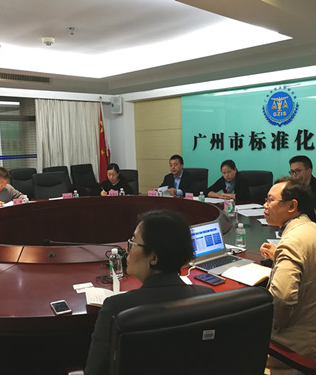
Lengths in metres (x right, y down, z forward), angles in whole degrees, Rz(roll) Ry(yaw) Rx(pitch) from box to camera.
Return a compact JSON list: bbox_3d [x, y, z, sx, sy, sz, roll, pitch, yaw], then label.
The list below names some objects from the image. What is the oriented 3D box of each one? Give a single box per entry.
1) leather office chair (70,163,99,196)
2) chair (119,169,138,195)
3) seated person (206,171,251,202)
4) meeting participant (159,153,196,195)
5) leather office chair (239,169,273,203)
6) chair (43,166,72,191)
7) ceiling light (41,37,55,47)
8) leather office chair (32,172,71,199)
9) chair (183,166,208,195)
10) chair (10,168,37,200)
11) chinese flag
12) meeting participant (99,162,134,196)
[{"bbox_3d":[-1.163,0.152,6.963,0.660,1.080,0.620,6,10,44],"label":"leather office chair"},{"bbox_3d":[-0.536,0.282,5.950,0.610,1.040,0.640,-1,7,3],"label":"chair"},{"bbox_3d":[0.961,0.244,5.115,0.560,1.240,0.740,5,9,41],"label":"seated person"},{"bbox_3d":[0.253,0.237,5.121,0.550,1.300,0.750,2,8,25],"label":"meeting participant"},{"bbox_3d":[1.065,0.373,4.729,0.620,1.080,0.660,3,9,33],"label":"leather office chair"},{"bbox_3d":[-1.819,0.135,7.453,0.610,1.040,0.640,-6,8,-36],"label":"chair"},{"bbox_3d":[-1.121,-1.490,3.980,0.120,0.060,0.120,6,10,44],"label":"ceiling light"},{"bbox_3d":[-1.382,0.346,5.521,0.620,1.080,0.660,-8,10,-40],"label":"leather office chair"},{"bbox_3d":[0.478,0.258,5.944,0.610,1.040,0.640,1,7,22],"label":"chair"},{"bbox_3d":[-2.306,0.208,6.941,0.610,1.040,0.640,-5,8,-26],"label":"chair"},{"bbox_3d":[-1.108,-0.872,8.154,0.300,1.700,0.220,-4,7,-20],"label":"chinese flag"},{"bbox_3d":[-0.542,0.285,5.249,0.500,1.220,0.720,-1,7,8],"label":"meeting participant"}]

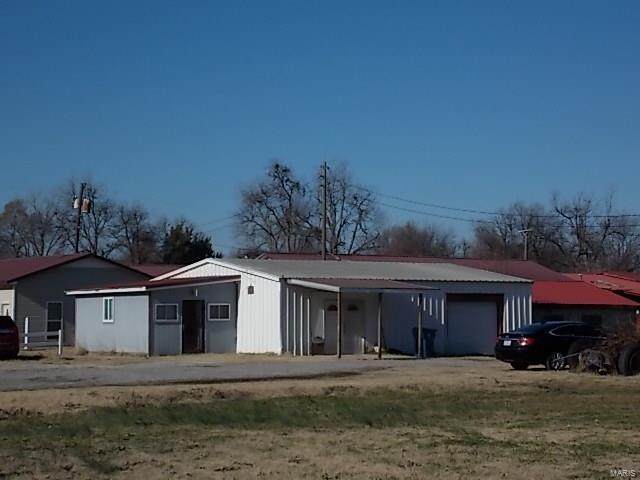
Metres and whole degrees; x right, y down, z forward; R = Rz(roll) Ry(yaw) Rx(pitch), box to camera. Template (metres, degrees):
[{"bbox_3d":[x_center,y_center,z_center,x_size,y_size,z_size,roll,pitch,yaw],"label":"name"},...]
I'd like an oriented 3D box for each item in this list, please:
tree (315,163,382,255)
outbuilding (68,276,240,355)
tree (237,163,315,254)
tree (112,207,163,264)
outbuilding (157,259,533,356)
[{"bbox_3d":[2.202,0.362,100.088,5.780,12.755,5.780,0,-3,0],"label":"tree"},{"bbox_3d":[-7.197,3.148,54.215,4.167,3.030,7.944,2,-3,-32],"label":"outbuilding"},{"bbox_3d":[-3.439,0.356,100.088,6.630,12.755,6.630,0,-3,0],"label":"tree"},{"bbox_3d":[-14.727,2.022,105.017,4.641,9.857,4.641,0,-3,0],"label":"tree"},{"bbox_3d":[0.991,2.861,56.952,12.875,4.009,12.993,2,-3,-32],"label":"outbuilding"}]

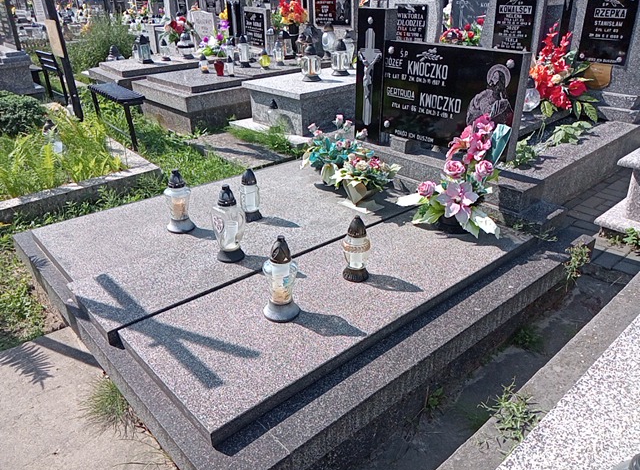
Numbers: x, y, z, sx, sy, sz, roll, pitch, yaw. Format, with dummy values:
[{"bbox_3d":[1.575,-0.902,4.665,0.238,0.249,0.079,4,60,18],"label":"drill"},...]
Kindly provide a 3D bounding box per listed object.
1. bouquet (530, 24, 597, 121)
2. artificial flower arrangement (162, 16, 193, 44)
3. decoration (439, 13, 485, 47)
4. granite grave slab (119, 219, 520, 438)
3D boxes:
[{"bbox_3d":[1.733,-1.123,3.664,0.340,0.620,0.400,-22,33,-36],"label":"bouquet"},{"bbox_3d":[-1.820,-2.559,6.524,0.290,0.360,0.340,-22,33,-36],"label":"artificial flower arrangement"},{"bbox_3d":[1.651,-2.324,6.000,0.360,0.400,0.480,-22,33,-36],"label":"decoration"},{"bbox_3d":[0.161,0.190,2.107,1.733,0.046,0.616,-22,33,-36],"label":"granite grave slab"}]

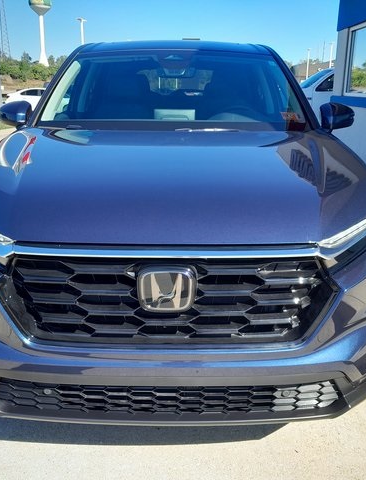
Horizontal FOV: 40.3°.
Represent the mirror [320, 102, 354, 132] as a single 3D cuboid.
[{"bbox_3d":[0.911,-0.739,2.969,0.213,0.185,0.180,0,18,0],"label":"mirror"}]

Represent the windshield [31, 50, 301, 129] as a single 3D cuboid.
[{"bbox_3d":[-0.040,-0.867,2.888,1.520,0.490,0.880,0,18,0],"label":"windshield"}]

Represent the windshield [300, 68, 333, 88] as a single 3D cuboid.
[{"bbox_3d":[3.557,-4.270,13.200,0.750,0.600,1.450,0,18,-2],"label":"windshield"}]

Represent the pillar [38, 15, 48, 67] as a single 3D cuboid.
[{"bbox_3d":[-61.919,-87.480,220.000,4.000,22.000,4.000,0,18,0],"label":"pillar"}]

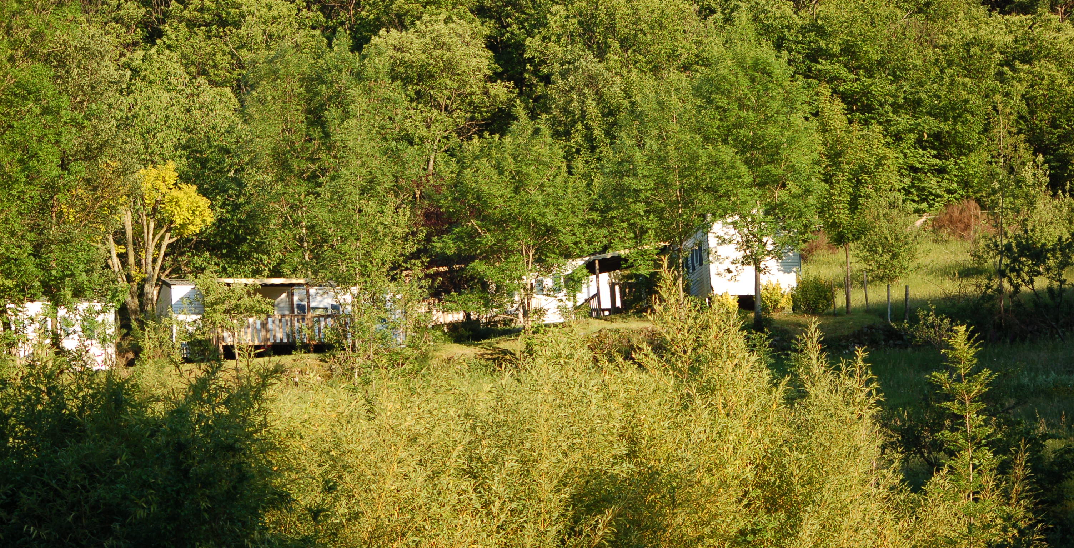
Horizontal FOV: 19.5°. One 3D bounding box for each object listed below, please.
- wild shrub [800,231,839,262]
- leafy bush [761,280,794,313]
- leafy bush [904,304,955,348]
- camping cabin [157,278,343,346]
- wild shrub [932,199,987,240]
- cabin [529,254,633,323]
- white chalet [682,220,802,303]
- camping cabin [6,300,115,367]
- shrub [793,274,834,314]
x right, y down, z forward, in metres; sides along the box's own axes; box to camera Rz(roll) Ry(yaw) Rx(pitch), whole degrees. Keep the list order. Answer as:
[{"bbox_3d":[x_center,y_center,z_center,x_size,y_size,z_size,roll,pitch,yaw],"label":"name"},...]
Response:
[{"bbox_3d":[10.884,-1.103,121.000,1.550,1.200,1.500,-3,-7,0],"label":"wild shrub"},{"bbox_3d":[8.180,0.771,106.500,1.050,1.050,1.000,-3,-7,0],"label":"leafy bush"},{"bbox_3d":[12.659,1.679,101.000,1.600,1.350,1.500,-3,-7,0],"label":"leafy bush"},{"bbox_3d":[-9.613,1.422,110.500,7.400,2.800,3.800,-1,-7,-14],"label":"camping cabin"},{"bbox_3d":[17.008,-2.196,126.000,2.100,1.600,1.900,-3,-7,0],"label":"wild shrub"},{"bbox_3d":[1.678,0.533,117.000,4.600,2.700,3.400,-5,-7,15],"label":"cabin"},{"bbox_3d":[6.919,-0.357,111.000,3.200,3.000,6.500,-1,-7,-9],"label":"white chalet"},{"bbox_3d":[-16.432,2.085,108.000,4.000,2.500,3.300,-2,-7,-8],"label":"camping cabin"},{"bbox_3d":[9.452,0.688,107.000,1.350,1.300,1.350,-3,-7,0],"label":"shrub"}]

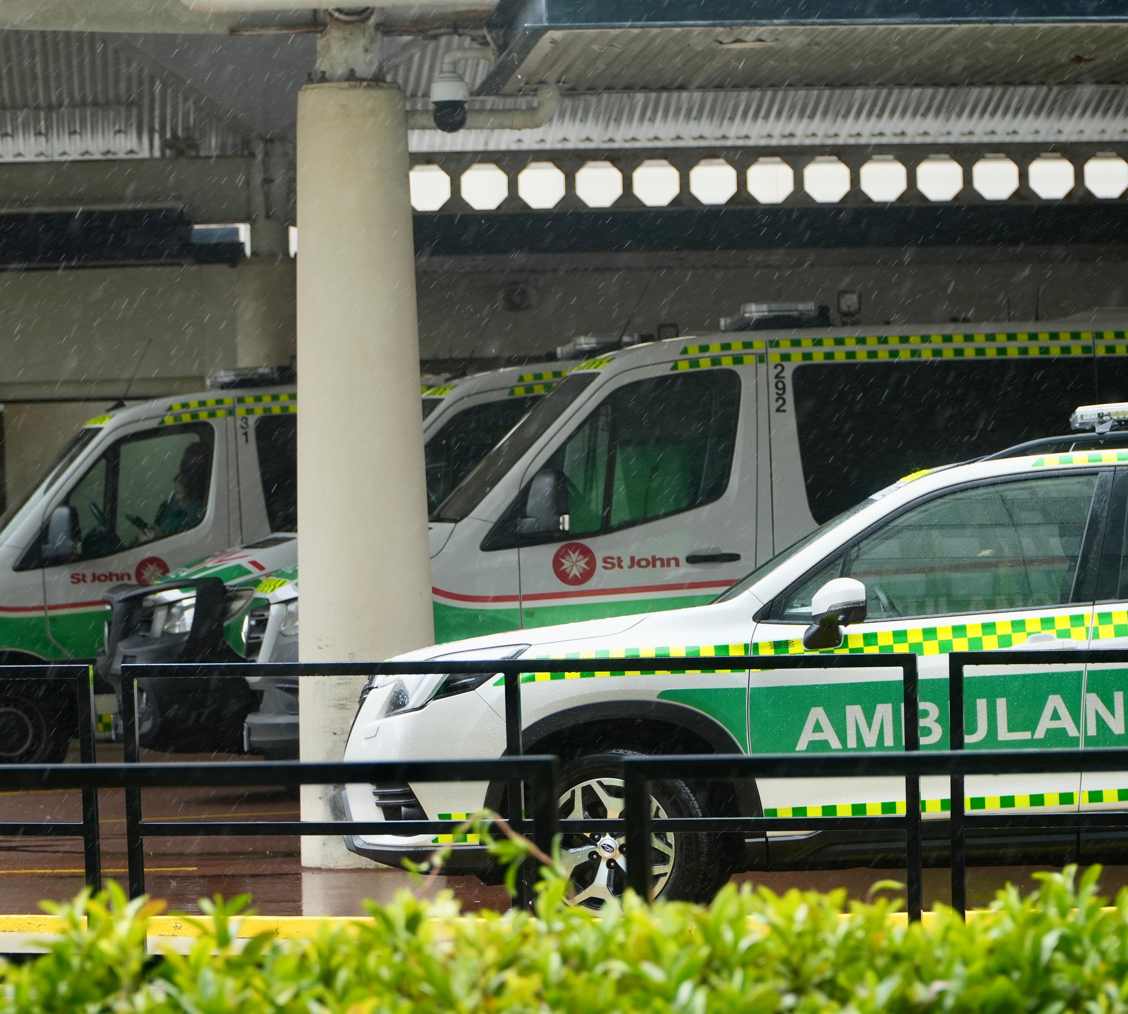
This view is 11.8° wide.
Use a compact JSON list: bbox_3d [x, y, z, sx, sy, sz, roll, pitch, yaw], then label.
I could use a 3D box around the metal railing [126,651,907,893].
[{"bbox_3d":[-0.144,0.975,16.940,2.520,1.000,0.050,-2,0,13],"label":"metal railing"}]

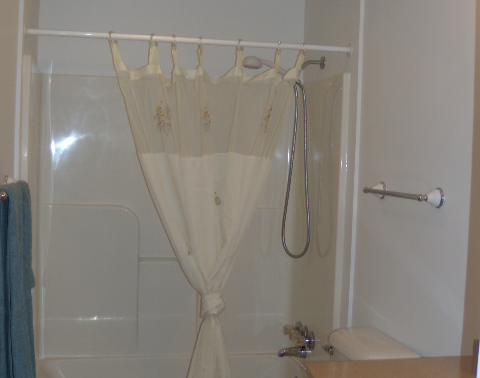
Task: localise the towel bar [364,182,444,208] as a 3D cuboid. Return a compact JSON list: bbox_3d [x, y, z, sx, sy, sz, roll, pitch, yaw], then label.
[{"bbox_3d":[0.568,0.016,2.389,0.077,0.068,0.527,1,4,-11],"label":"towel bar"}]

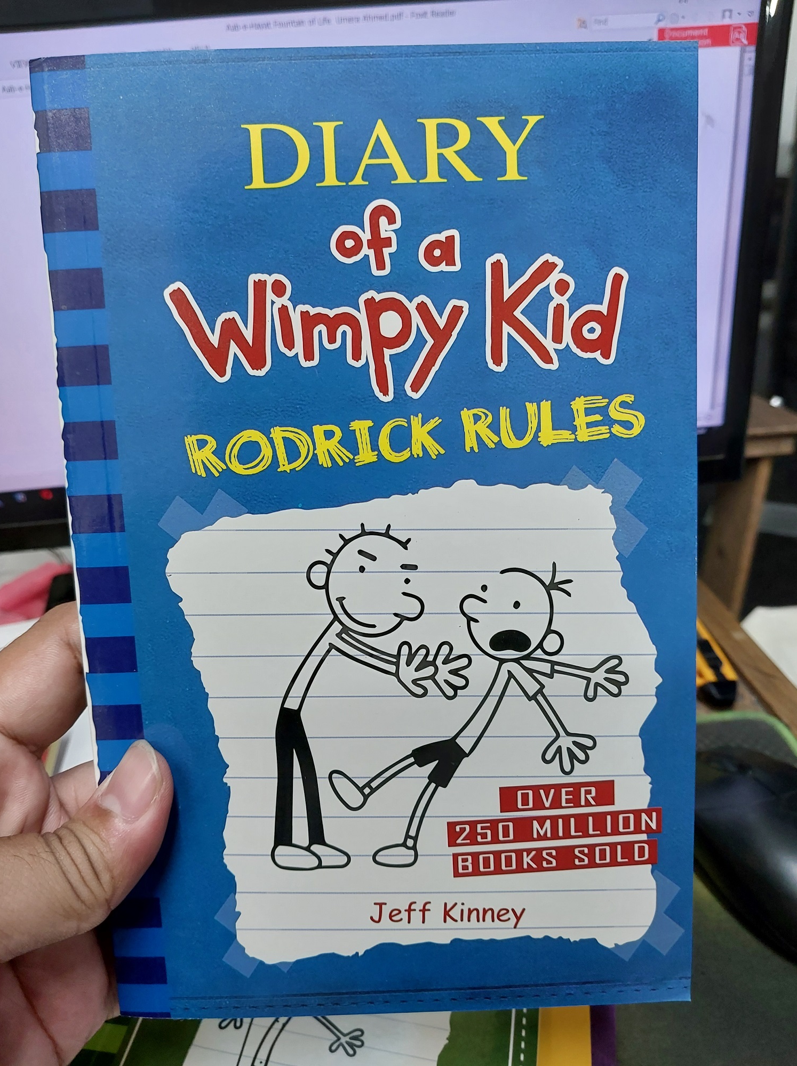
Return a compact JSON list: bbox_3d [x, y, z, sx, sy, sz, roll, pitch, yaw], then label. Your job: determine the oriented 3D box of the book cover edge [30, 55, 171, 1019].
[{"bbox_3d":[-0.061,0.008,0.196,0.011,0.202,0.009,-2,9,0],"label":"book cover edge"}]

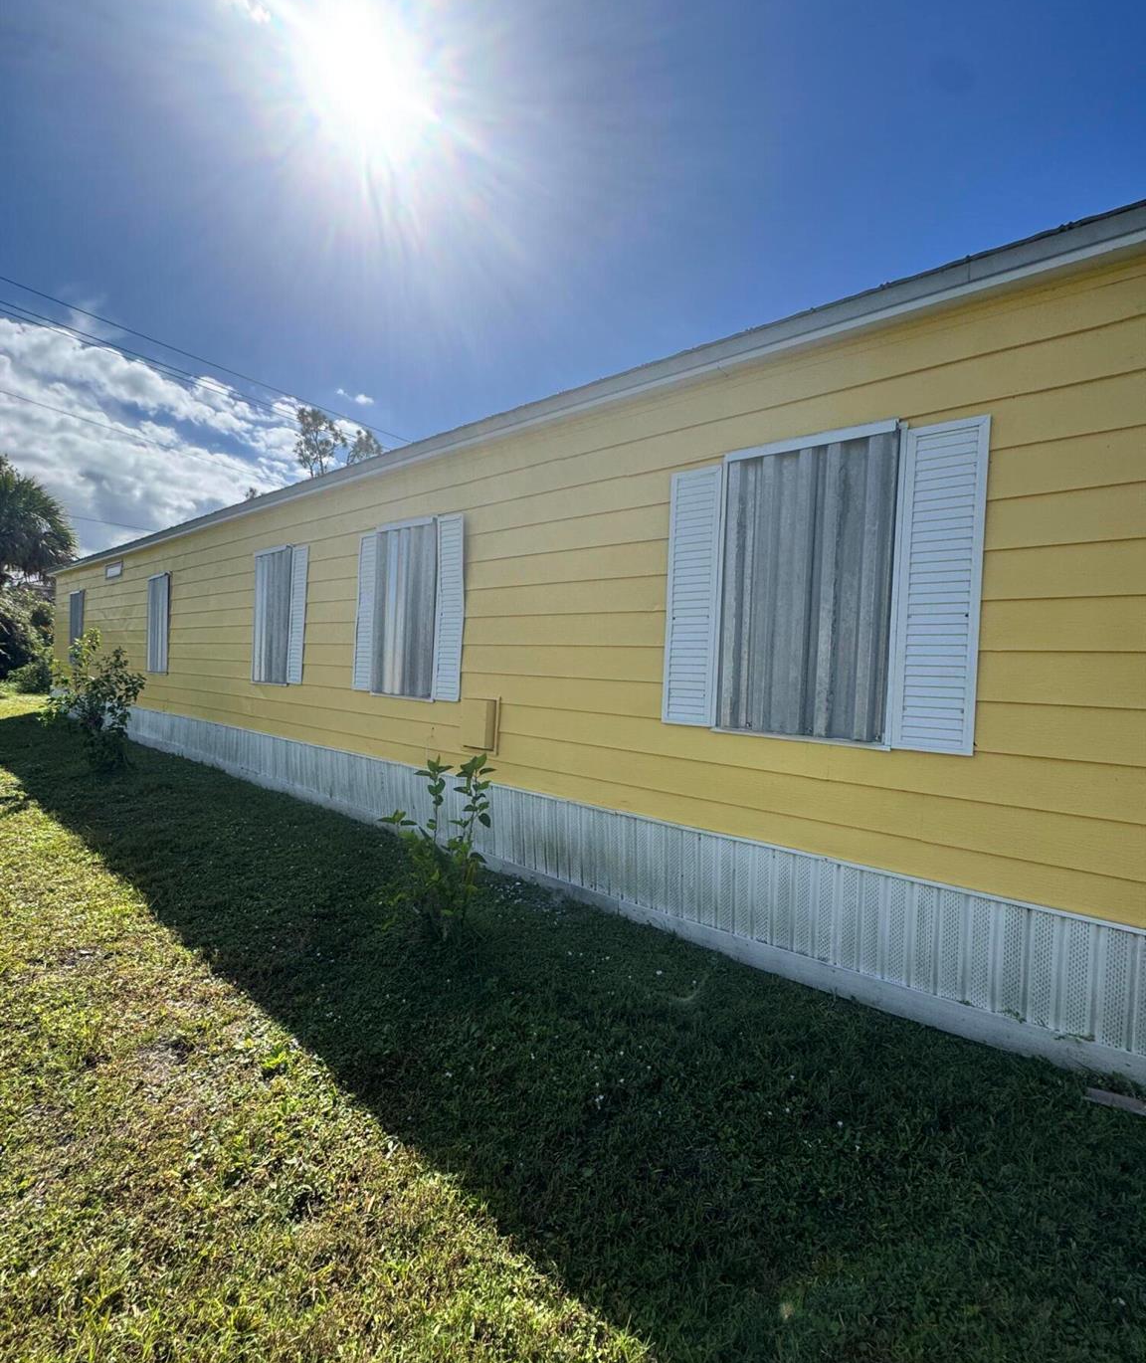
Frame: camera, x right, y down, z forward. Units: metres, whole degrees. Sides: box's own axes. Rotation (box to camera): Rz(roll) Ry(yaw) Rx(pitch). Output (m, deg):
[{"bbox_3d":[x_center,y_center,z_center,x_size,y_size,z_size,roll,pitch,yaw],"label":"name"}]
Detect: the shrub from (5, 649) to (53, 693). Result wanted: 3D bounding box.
[{"bbox_3d":[-15.198,-0.287,17.528,1.300,1.240,1.200,3,2,40],"label":"shrub"}]

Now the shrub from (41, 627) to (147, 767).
[{"bbox_3d":[-5.906,0.190,7.622,1.000,1.720,0.950,3,2,40],"label":"shrub"}]

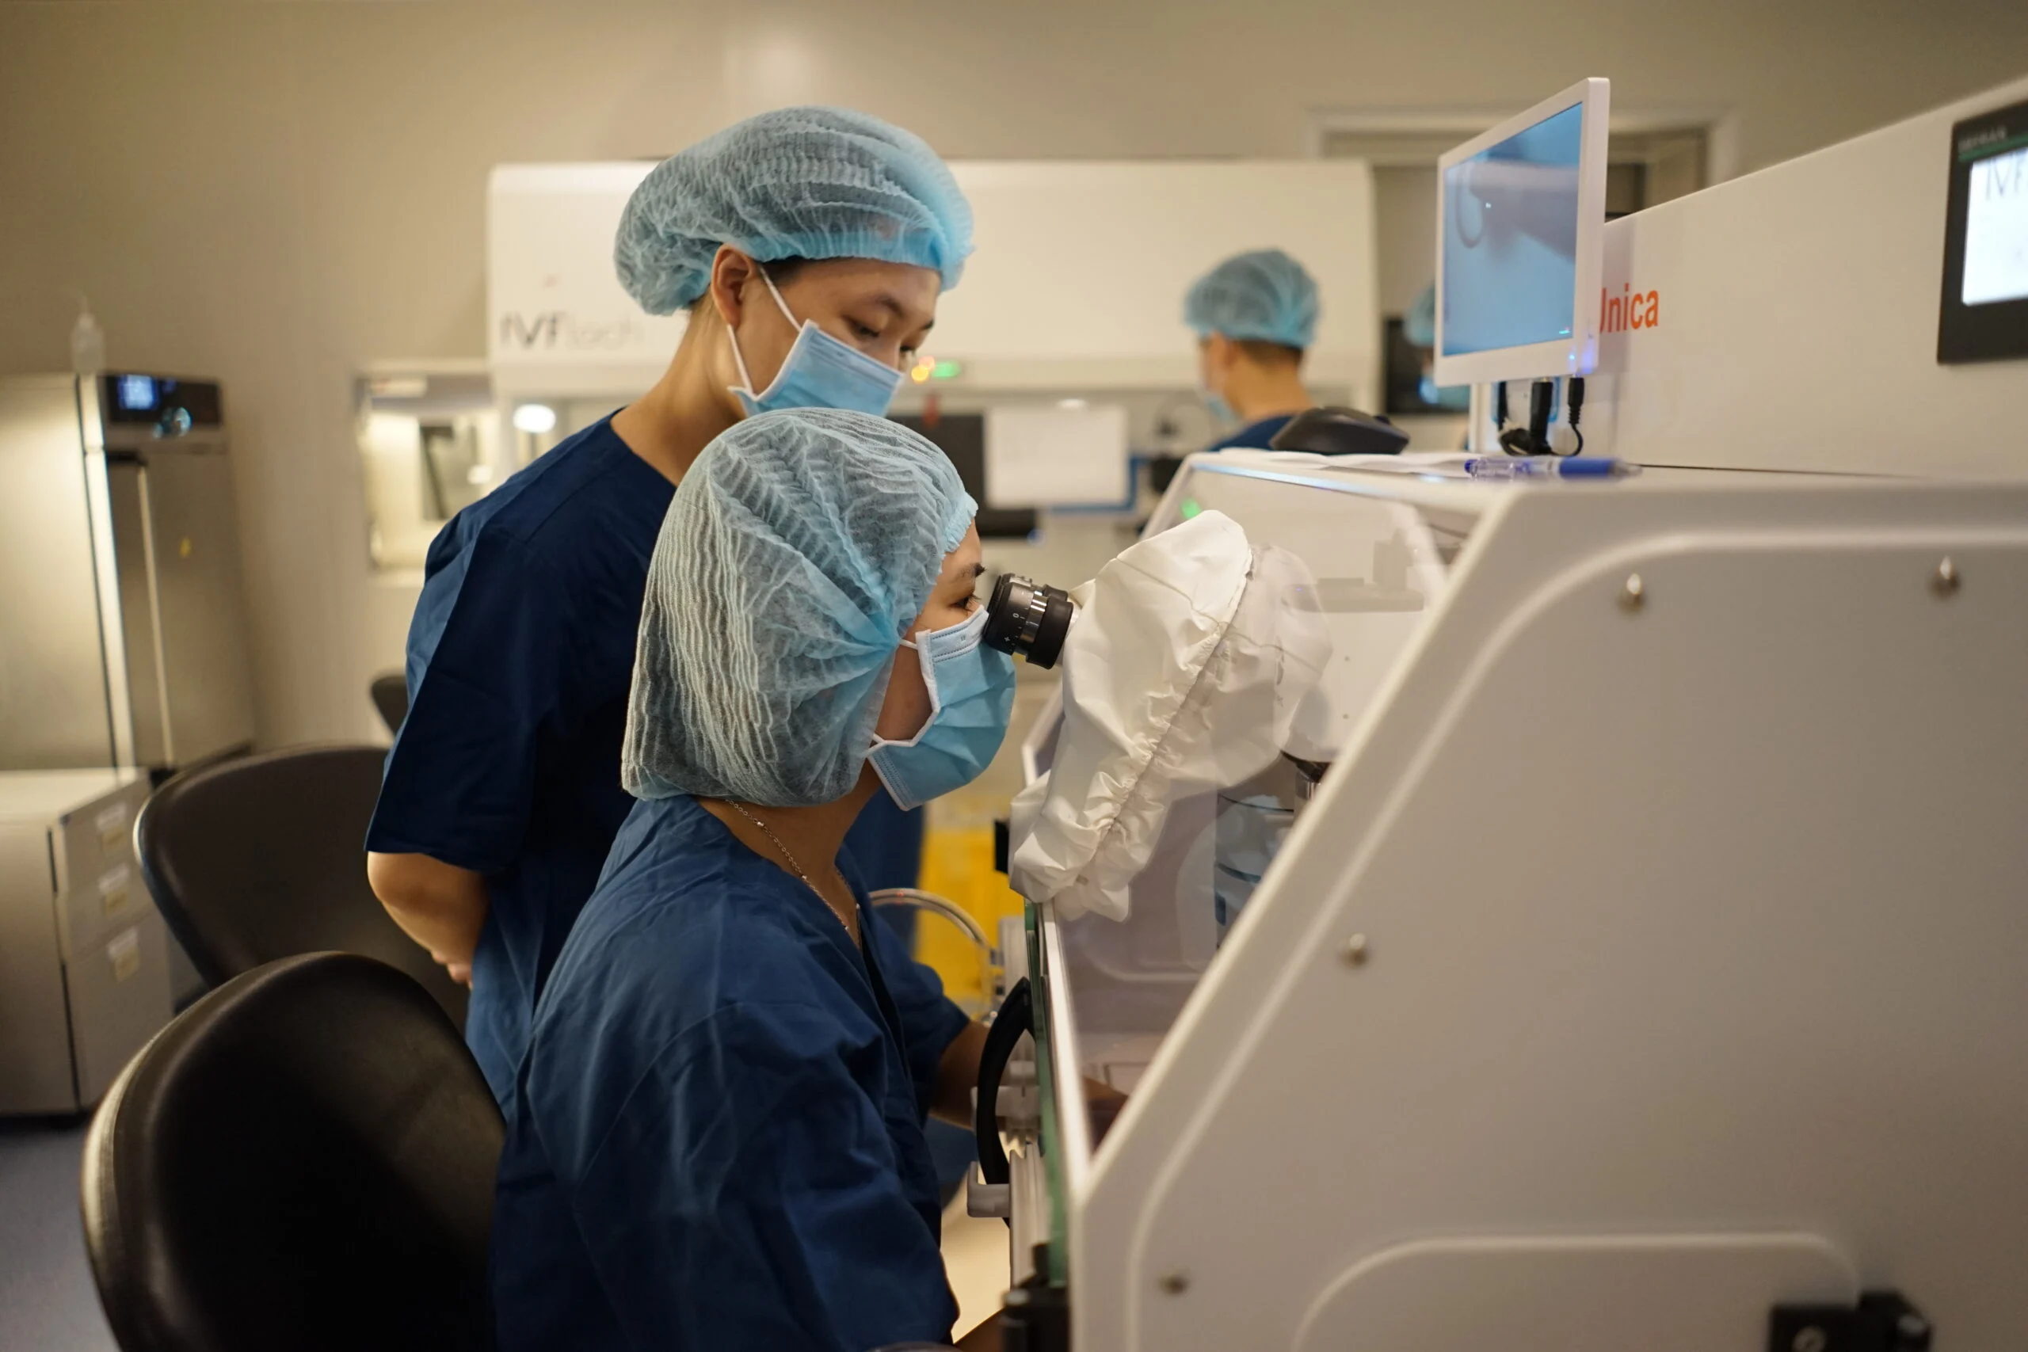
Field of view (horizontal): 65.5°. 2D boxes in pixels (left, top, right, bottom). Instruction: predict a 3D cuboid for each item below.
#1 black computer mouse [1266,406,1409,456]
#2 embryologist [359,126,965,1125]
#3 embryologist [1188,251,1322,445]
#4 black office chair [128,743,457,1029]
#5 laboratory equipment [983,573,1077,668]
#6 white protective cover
[{"bbox_3d":[0.255,-0.191,1.230,0.106,0.038,0.065,-1,9,-6],"label":"black computer mouse"},{"bbox_3d":[-0.265,0.317,1.449,0.400,1.600,0.480,6,11,31],"label":"embryologist"},{"bbox_3d":[0.400,0.066,2.847,0.480,1.620,0.380,-7,11,-36],"label":"embryologist"},{"bbox_3d":[-0.670,0.576,1.825,0.600,0.950,0.600,-7,11,-36],"label":"black office chair"},{"bbox_3d":[0.009,-0.035,1.000,0.055,0.046,0.050,21,10,0],"label":"laboratory equipment"},{"bbox_3d":[0.099,0.024,1.030,0.190,0.250,0.200,0,9,0],"label":"white protective cover"}]

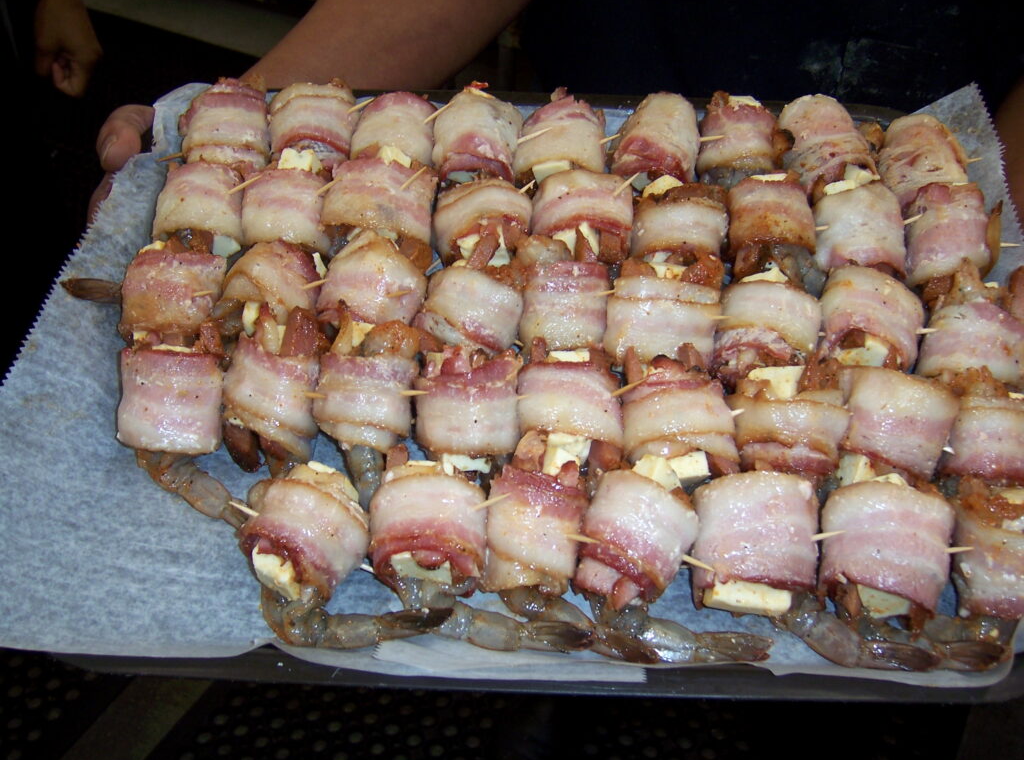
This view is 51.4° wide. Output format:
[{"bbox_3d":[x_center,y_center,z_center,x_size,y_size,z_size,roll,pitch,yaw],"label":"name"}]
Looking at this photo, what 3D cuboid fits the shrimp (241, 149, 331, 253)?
[{"bbox_3d":[-0.119,-0.091,0.564,0.046,0.040,0.047,-1,64,-3],"label":"shrimp"}]

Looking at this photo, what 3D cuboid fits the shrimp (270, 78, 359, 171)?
[{"bbox_3d":[-0.108,-0.134,0.585,0.047,0.040,0.043,-1,64,-3],"label":"shrimp"}]

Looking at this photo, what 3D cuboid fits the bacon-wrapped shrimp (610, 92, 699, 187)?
[{"bbox_3d":[0.078,-0.128,0.588,0.046,0.040,0.043,9,64,2],"label":"bacon-wrapped shrimp"}]

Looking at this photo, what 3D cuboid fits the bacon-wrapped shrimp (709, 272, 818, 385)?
[{"bbox_3d":[0.119,-0.019,0.502,0.047,0.036,0.046,9,60,4],"label":"bacon-wrapped shrimp"}]

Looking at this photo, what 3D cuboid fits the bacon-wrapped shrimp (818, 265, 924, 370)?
[{"bbox_3d":[0.183,-0.028,0.543,0.050,0.040,0.046,6,64,1],"label":"bacon-wrapped shrimp"}]

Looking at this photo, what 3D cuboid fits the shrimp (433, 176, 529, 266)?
[{"bbox_3d":[-0.016,-0.076,0.560,0.050,0.040,0.043,1,64,-1],"label":"shrimp"}]

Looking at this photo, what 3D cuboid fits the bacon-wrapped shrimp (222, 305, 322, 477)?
[{"bbox_3d":[-0.116,0.005,0.517,0.047,0.040,0.068,1,64,-1],"label":"bacon-wrapped shrimp"}]

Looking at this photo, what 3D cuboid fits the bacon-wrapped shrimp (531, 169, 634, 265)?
[{"bbox_3d":[0.037,-0.082,0.564,0.053,0.040,0.044,1,64,-1],"label":"bacon-wrapped shrimp"}]

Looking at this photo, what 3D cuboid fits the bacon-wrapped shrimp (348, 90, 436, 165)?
[{"bbox_3d":[-0.062,-0.124,0.561,0.043,0.035,0.044,2,60,0],"label":"bacon-wrapped shrimp"}]

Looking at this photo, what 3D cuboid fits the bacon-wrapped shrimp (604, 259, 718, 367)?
[{"bbox_3d":[0.076,-0.029,0.540,0.055,0.040,0.050,1,64,-1],"label":"bacon-wrapped shrimp"}]

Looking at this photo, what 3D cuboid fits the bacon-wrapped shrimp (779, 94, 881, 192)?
[{"bbox_3d":[0.165,-0.120,0.561,0.042,0.036,0.046,-9,61,-6],"label":"bacon-wrapped shrimp"}]

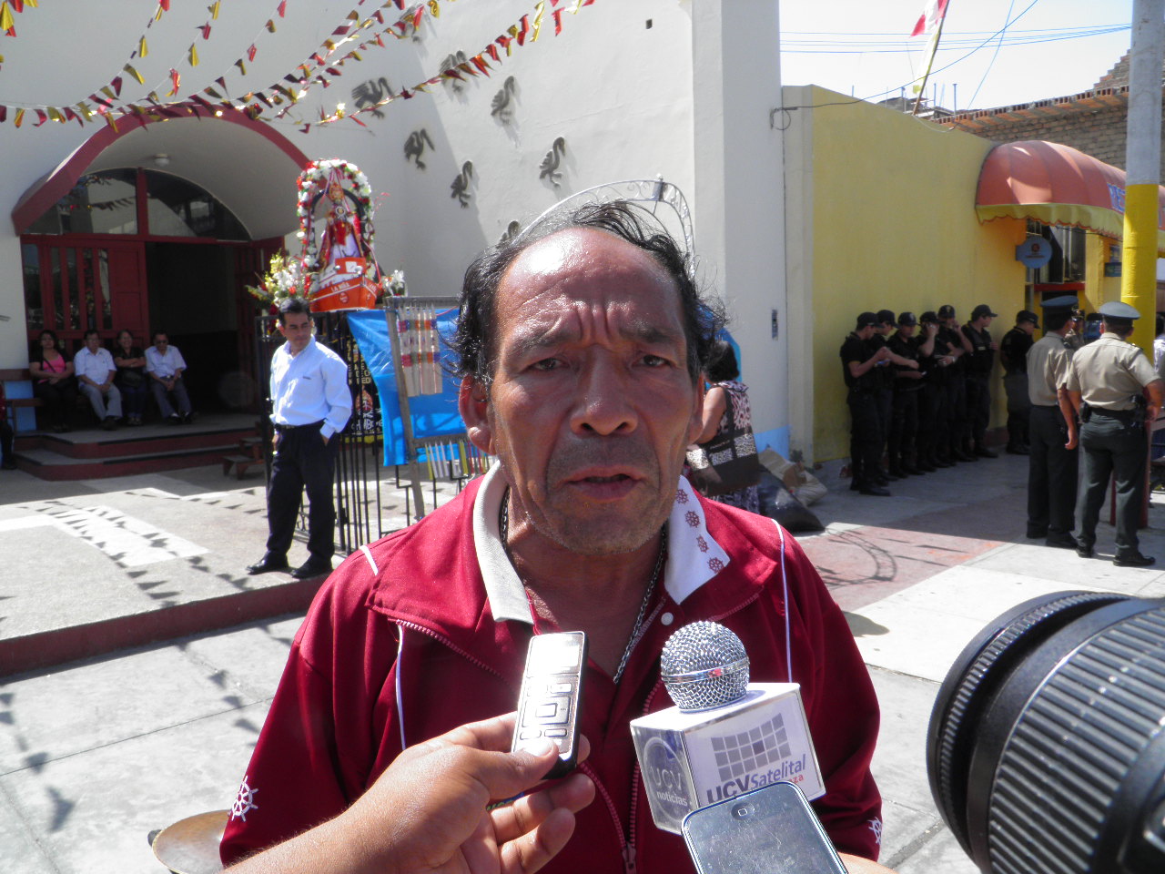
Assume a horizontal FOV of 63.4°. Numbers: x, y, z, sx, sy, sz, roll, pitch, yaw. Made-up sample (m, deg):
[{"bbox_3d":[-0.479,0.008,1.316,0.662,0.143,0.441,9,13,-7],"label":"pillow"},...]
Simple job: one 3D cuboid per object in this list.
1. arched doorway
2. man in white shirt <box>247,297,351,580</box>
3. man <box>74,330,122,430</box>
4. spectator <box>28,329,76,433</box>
[{"bbox_3d":[-5.866,-2.420,13.676,4.300,4.300,1.000,-7,8,-40],"label":"arched doorway"},{"bbox_3d":[-1.719,0.008,5.740,0.550,1.690,0.360,2,7,30],"label":"man in white shirt"},{"bbox_3d":[-6.323,-0.736,12.294,0.530,1.280,0.800,-7,8,-40],"label":"man"},{"bbox_3d":[-6.748,-0.712,11.994,0.540,1.280,0.750,-7,8,-40],"label":"spectator"}]

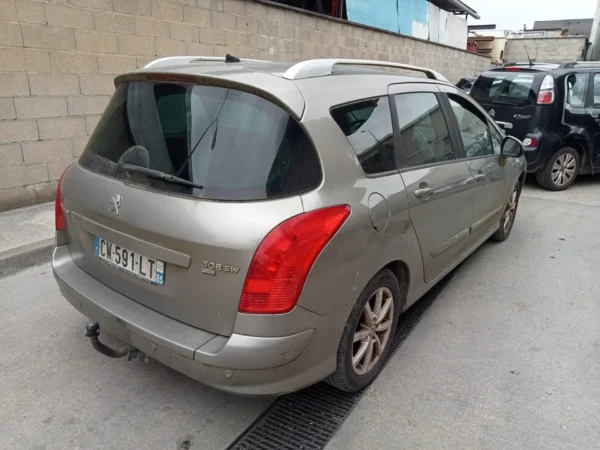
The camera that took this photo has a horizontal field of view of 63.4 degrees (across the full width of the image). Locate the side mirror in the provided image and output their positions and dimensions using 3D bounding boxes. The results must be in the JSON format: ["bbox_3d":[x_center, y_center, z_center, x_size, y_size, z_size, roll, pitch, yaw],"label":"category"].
[{"bbox_3d":[1.633,-0.608,3.735,0.200,0.170,0.120,13,23,34],"label":"side mirror"}]

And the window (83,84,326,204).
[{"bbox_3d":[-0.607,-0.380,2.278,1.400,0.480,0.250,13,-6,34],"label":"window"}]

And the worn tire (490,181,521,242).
[{"bbox_3d":[1.909,-0.174,4.621,0.220,0.630,0.630,13,23,34],"label":"worn tire"}]

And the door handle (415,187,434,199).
[{"bbox_3d":[0.658,-0.174,2.575,0.050,0.050,0.230,13,16,34],"label":"door handle"}]

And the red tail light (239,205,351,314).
[{"bbox_3d":[-0.017,0.124,1.934,0.240,0.360,0.500,13,23,34],"label":"red tail light"}]

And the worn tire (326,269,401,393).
[{"bbox_3d":[0.308,0.526,2.551,0.220,0.630,0.630,13,23,34],"label":"worn tire"}]

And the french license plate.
[{"bbox_3d":[-0.787,0.158,2.202,0.520,0.110,0.015,13,15,34],"label":"french license plate"}]

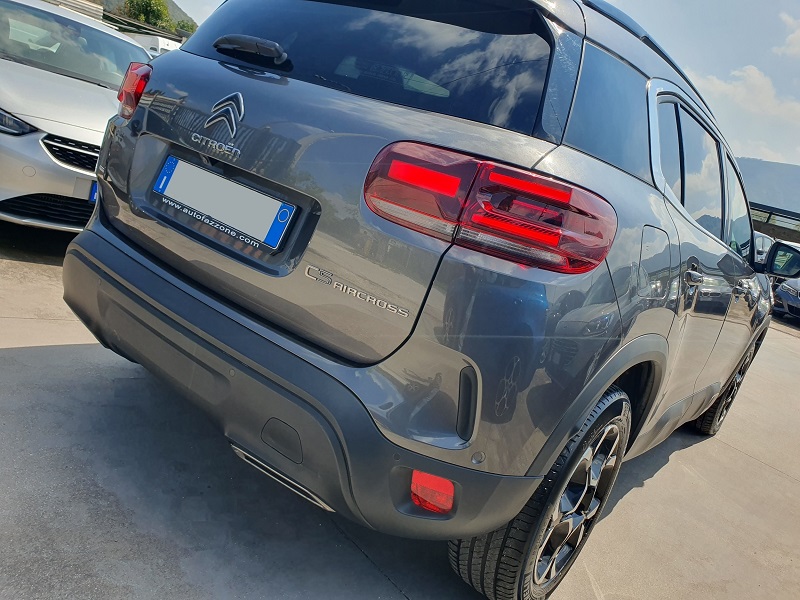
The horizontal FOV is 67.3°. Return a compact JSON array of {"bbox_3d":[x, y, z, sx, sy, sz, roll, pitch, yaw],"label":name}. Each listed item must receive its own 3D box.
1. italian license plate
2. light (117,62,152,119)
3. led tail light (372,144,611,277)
[{"bbox_3d":[-0.449,-0.252,1.486,0.520,0.110,0.012,25,0,34],"label":"italian license plate"},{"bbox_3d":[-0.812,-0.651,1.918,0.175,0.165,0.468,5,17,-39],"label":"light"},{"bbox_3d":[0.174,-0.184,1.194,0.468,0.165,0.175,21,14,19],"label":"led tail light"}]

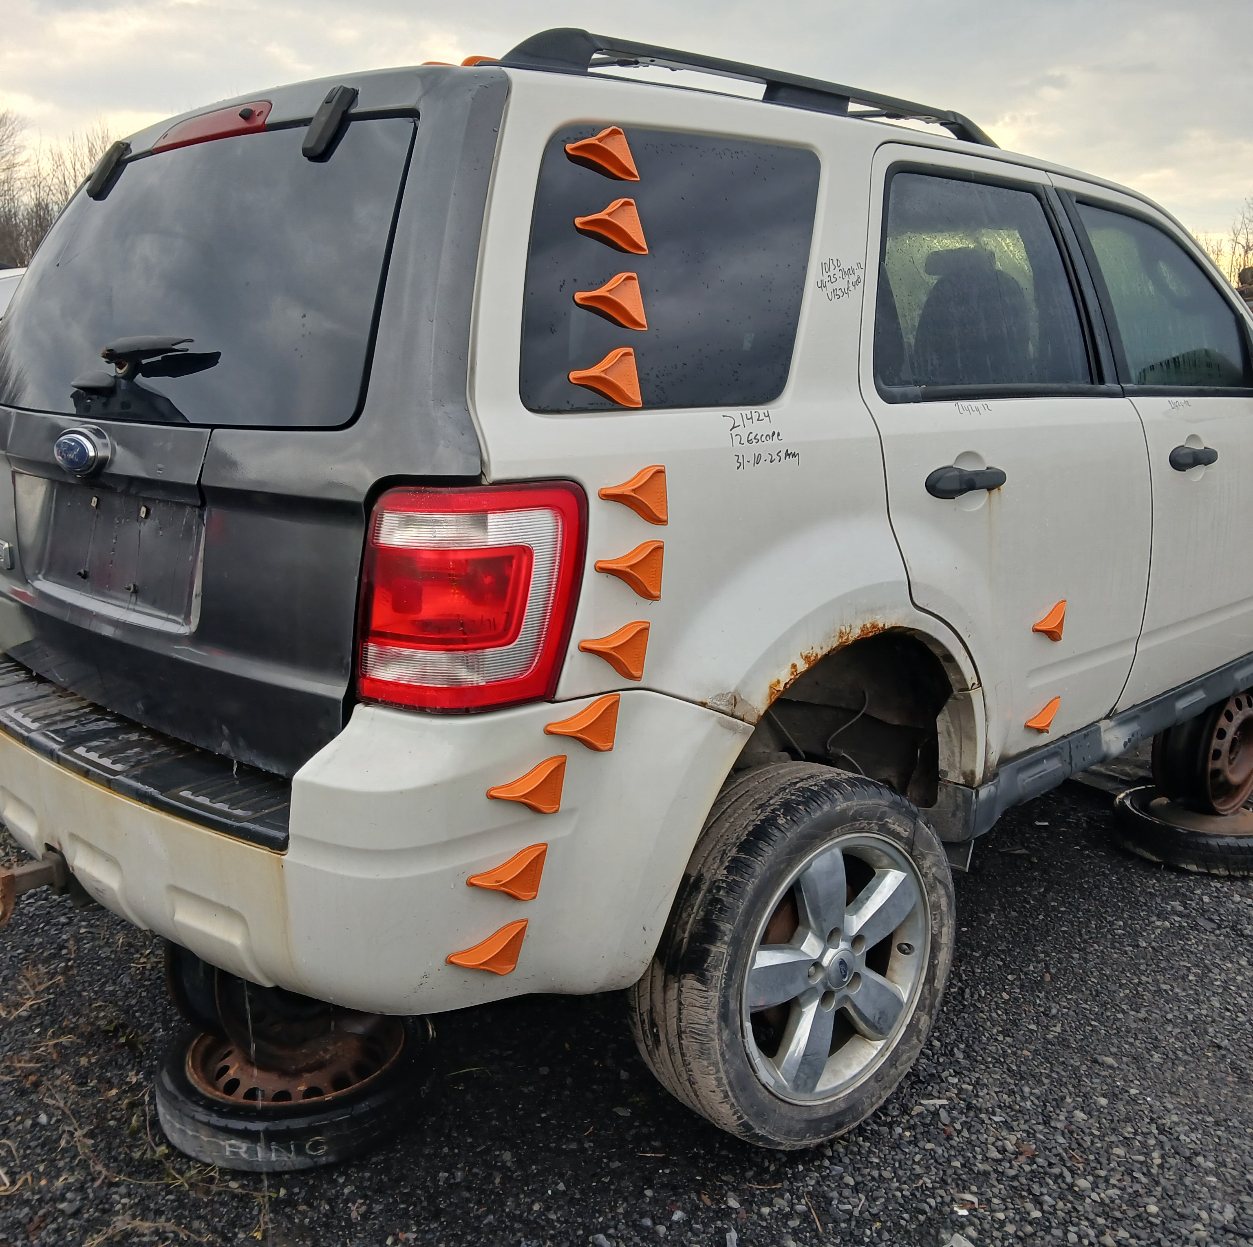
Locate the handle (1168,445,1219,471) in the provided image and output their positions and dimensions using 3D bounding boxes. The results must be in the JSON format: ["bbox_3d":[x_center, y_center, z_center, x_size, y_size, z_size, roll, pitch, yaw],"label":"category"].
[{"bbox_3d":[1.203,-0.352,2.643,0.228,0.056,0.048,-11,16,-44],"label":"handle"}]

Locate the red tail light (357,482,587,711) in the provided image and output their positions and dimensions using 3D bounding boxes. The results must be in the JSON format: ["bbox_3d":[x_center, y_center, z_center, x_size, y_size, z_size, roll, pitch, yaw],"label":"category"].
[{"bbox_3d":[-0.193,-0.037,1.531,0.190,0.280,0.245,-6,13,-45],"label":"red tail light"}]

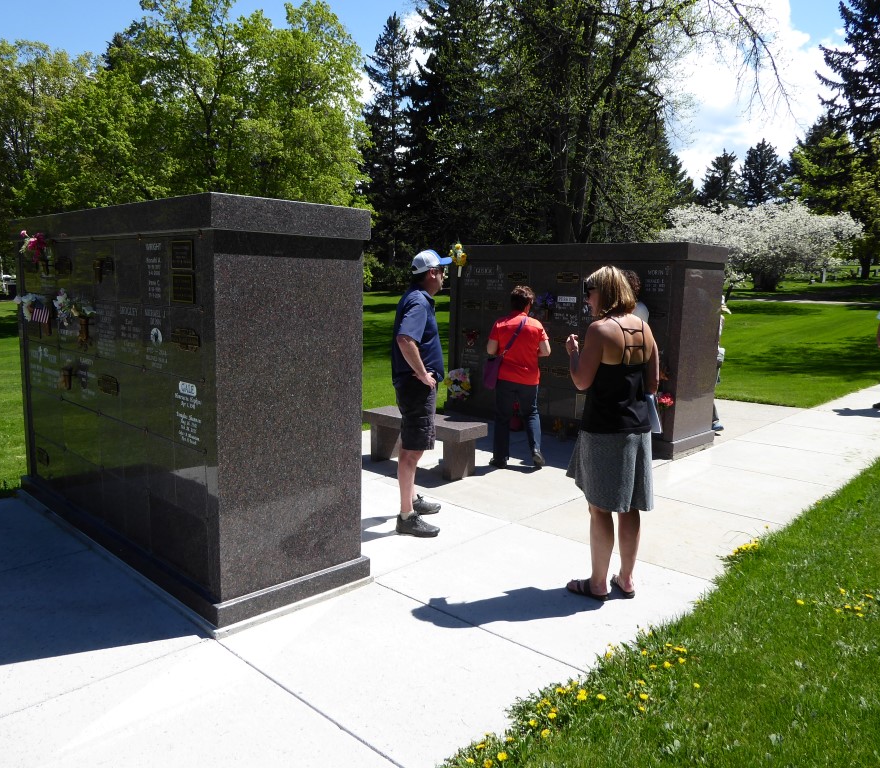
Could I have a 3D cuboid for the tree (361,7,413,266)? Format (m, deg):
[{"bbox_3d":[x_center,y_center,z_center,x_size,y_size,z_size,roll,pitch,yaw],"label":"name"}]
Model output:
[{"bbox_3d":[-3.526,-16.745,53.134,5.500,18.725,5.500,1,8,-4],"label":"tree"}]

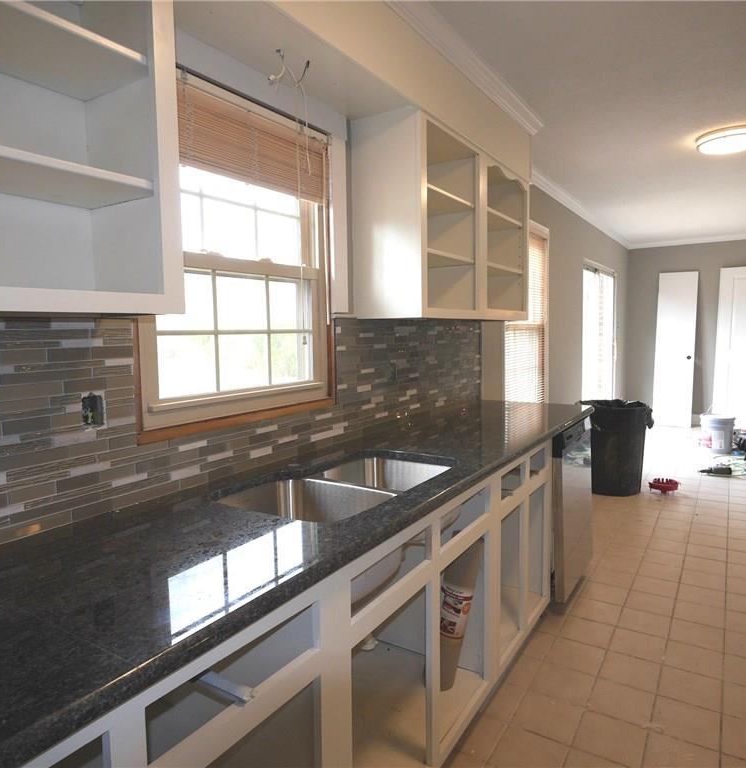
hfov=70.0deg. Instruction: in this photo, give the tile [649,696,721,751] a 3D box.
[{"bbox_3d":[1.084,1.171,1.844,0.200,0.010,0.200,1,6,34],"label":"tile"}]

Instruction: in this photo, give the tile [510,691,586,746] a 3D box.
[{"bbox_3d":[0.627,1.181,1.905,0.200,0.010,0.200,1,6,34],"label":"tile"}]

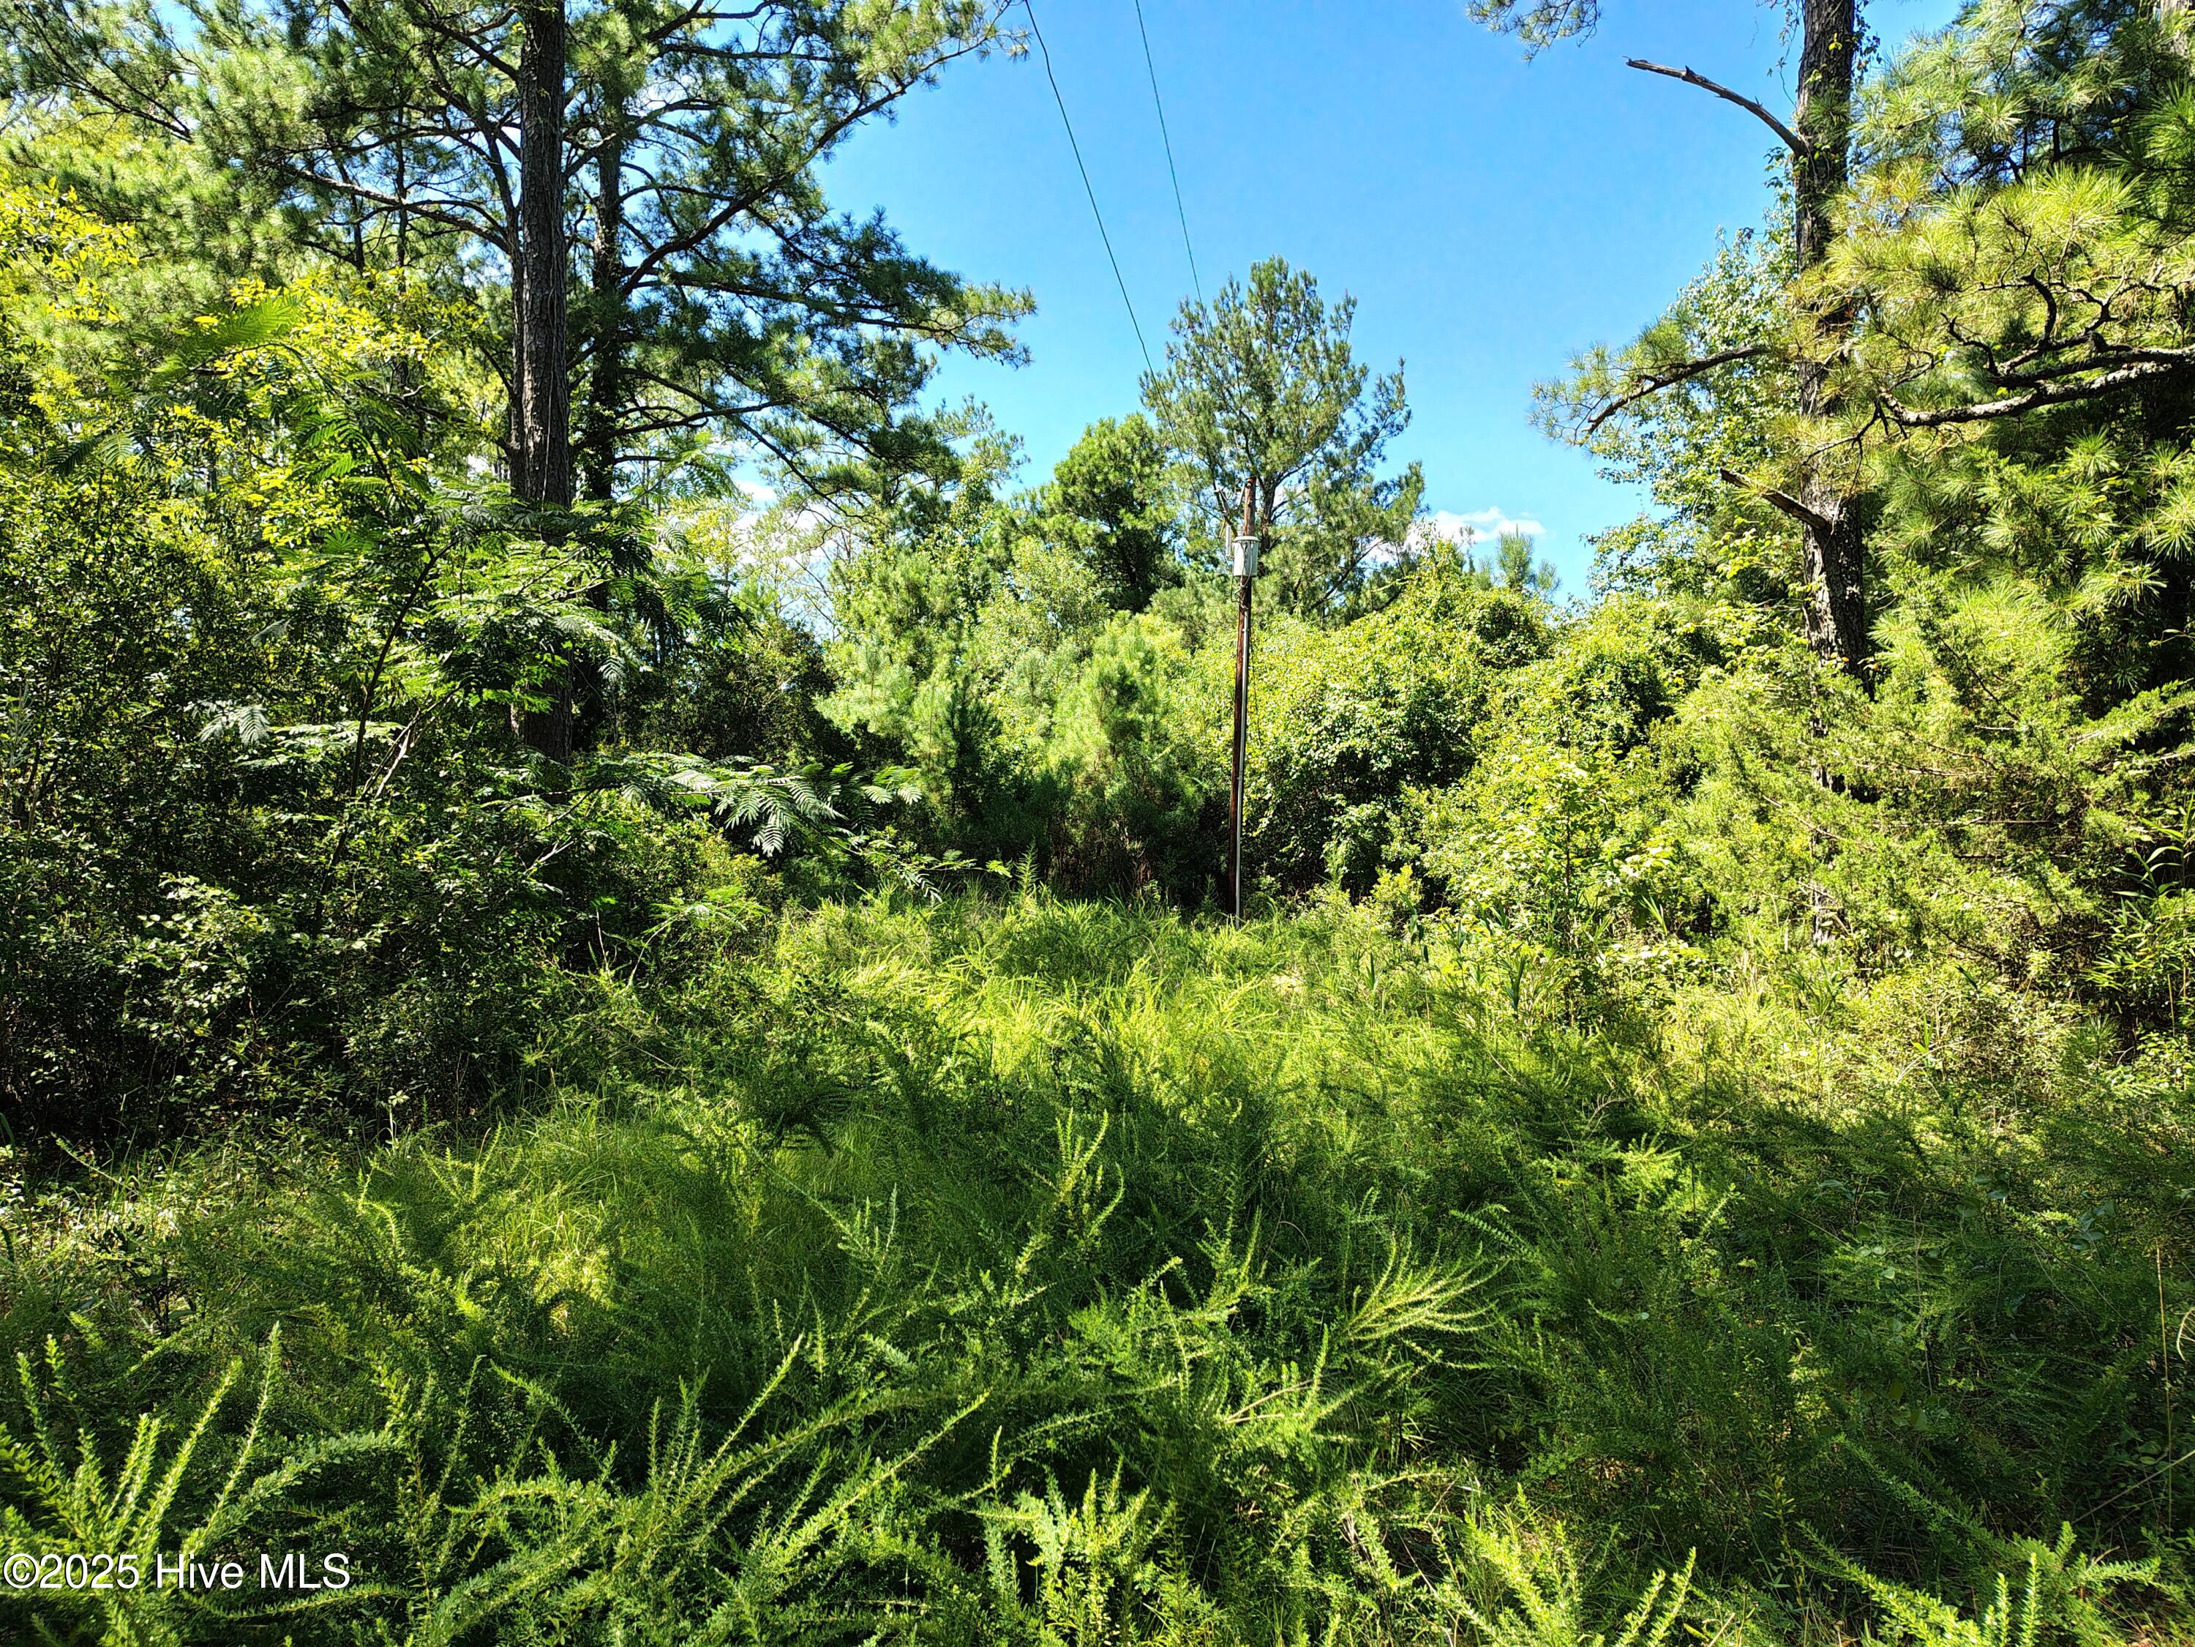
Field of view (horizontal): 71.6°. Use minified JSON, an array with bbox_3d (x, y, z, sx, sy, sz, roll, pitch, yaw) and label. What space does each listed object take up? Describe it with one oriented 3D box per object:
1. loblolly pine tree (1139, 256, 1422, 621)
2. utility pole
[{"bbox_3d":[4.800,-6.200,40.000,7.400,17.200,7.200,0,-1,7],"label":"loblolly pine tree"},{"bbox_3d":[2.530,-1.940,26.400,0.550,8.150,0.580,1,-1,6],"label":"utility pole"}]

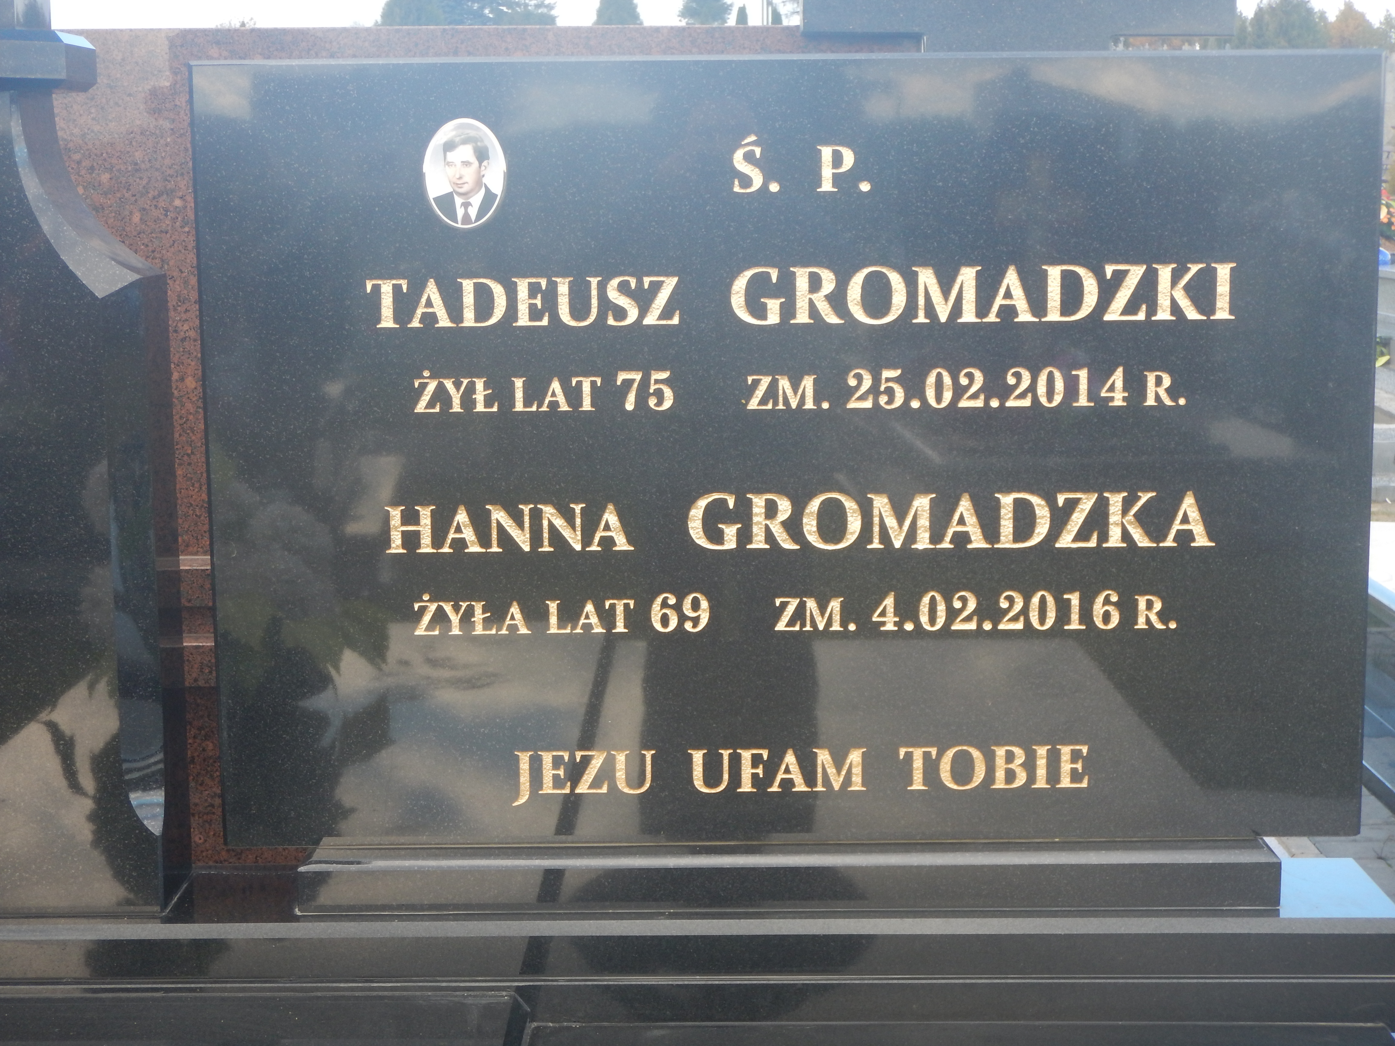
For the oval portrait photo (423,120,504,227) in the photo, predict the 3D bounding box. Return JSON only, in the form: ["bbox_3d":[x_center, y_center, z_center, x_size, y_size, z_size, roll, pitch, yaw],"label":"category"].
[{"bbox_3d":[-0.253,-0.380,2.451,0.090,0.119,0.010,-1,8,0],"label":"oval portrait photo"}]

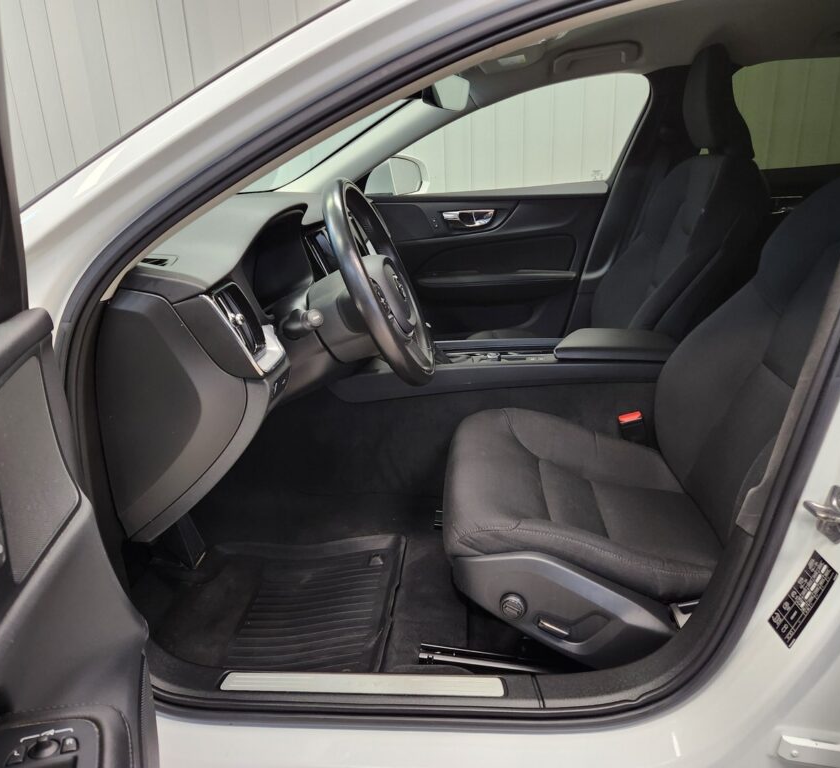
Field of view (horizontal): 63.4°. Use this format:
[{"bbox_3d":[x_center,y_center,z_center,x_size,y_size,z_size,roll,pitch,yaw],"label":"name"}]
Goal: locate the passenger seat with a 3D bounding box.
[{"bbox_3d":[0.479,-0.334,1.838,0.800,1.000,0.540,-1,19,4],"label":"passenger seat"}]

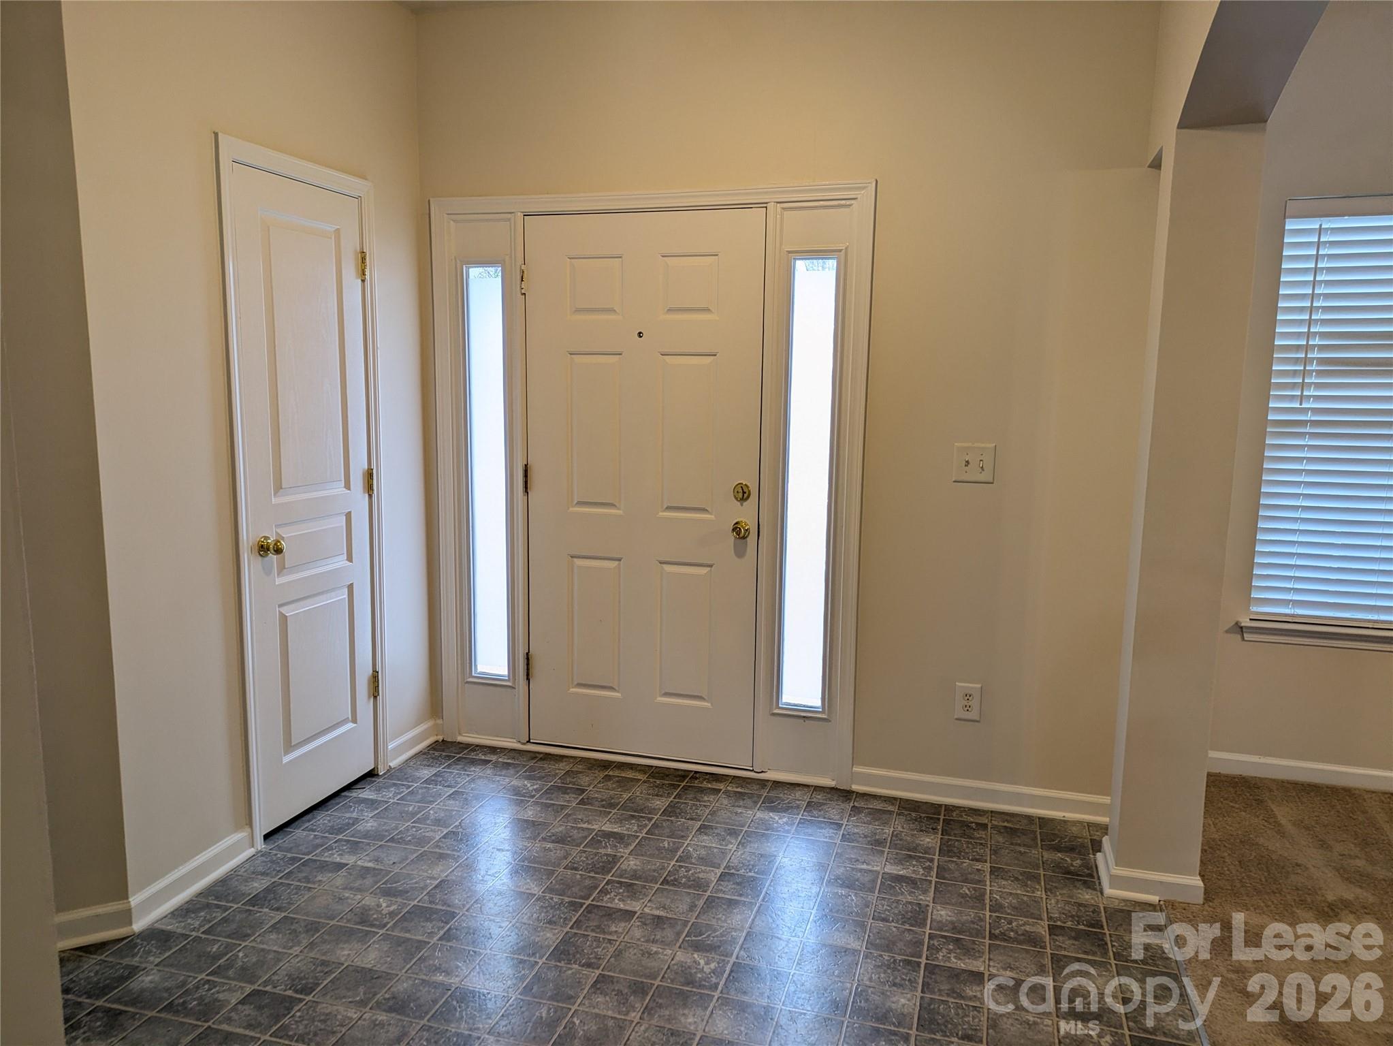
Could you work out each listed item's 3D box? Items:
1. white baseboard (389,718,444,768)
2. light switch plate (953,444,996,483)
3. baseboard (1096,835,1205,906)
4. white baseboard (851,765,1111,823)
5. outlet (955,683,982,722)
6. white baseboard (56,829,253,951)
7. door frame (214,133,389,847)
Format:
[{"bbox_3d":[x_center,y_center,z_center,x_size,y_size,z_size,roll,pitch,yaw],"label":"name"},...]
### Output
[{"bbox_3d":[-1.099,0.853,3.934,0.040,0.083,0.340,3,9,17],"label":"white baseboard"},{"bbox_3d":[0.932,-0.199,3.374,0.131,0.130,0.013,3,9,17],"label":"light switch plate"},{"bbox_3d":[1.339,1.026,2.974,0.268,0.085,0.257,3,9,17],"label":"baseboard"},{"bbox_3d":[1.038,0.948,3.495,0.990,0.083,0.030,3,9,17],"label":"white baseboard"},{"bbox_3d":[0.943,0.622,3.485,0.084,0.131,0.011,3,9,17],"label":"outlet"},{"bbox_3d":[-1.480,1.009,2.812,0.115,0.082,0.590,3,9,17],"label":"white baseboard"},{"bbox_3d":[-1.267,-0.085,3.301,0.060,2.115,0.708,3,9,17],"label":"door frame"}]

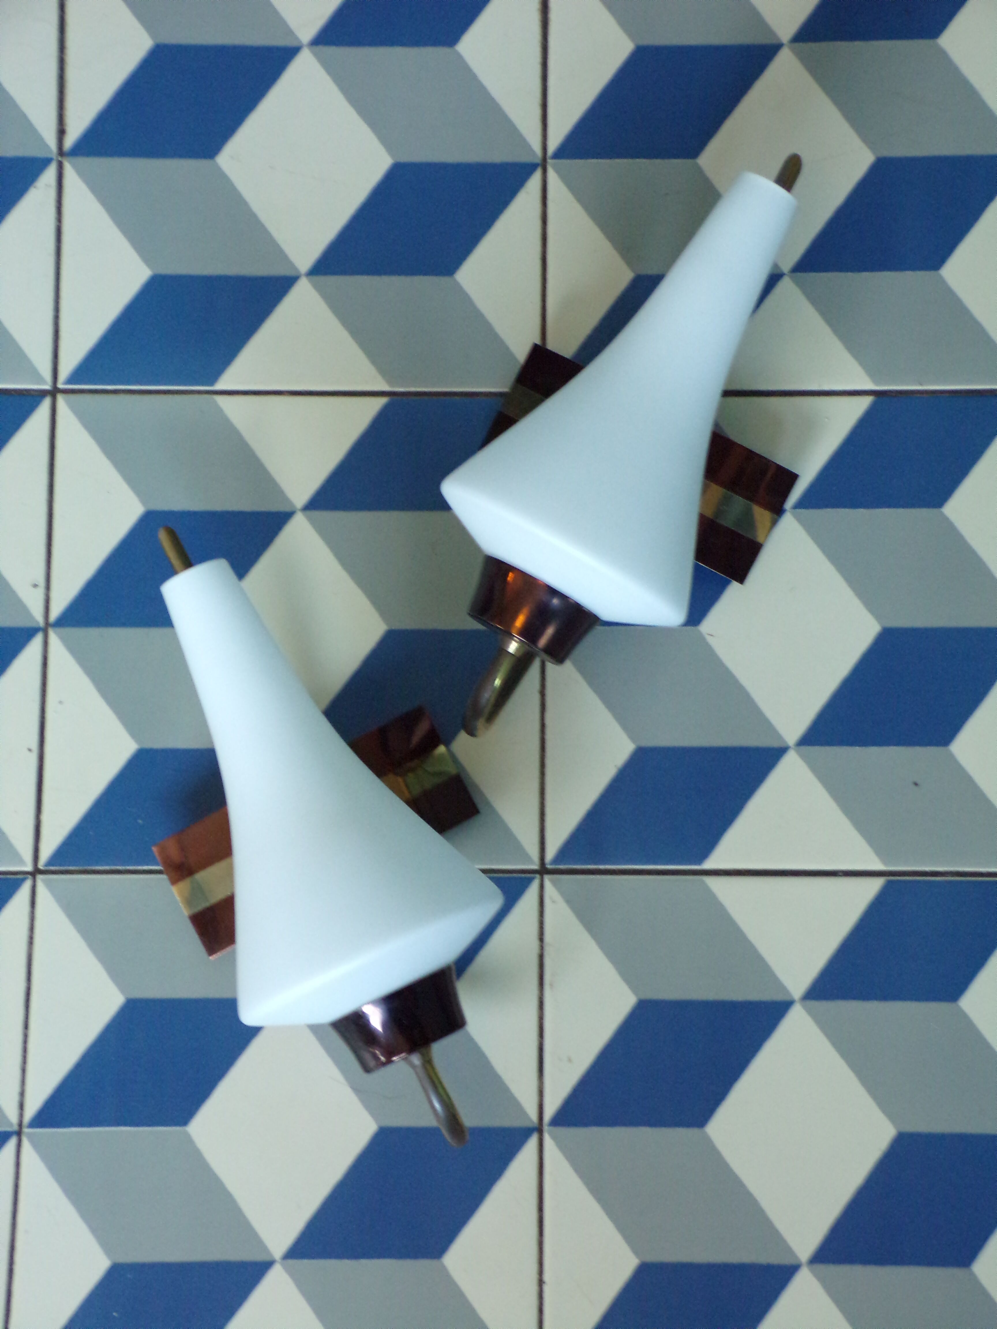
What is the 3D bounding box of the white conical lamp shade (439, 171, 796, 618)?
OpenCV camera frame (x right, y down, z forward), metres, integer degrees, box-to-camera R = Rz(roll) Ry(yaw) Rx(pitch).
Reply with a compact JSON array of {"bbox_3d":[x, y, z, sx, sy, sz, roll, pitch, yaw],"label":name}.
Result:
[{"bbox_3d":[0.060,-0.105,1.084,0.106,0.106,0.180,29,87,7],"label":"white conical lamp shade"}]

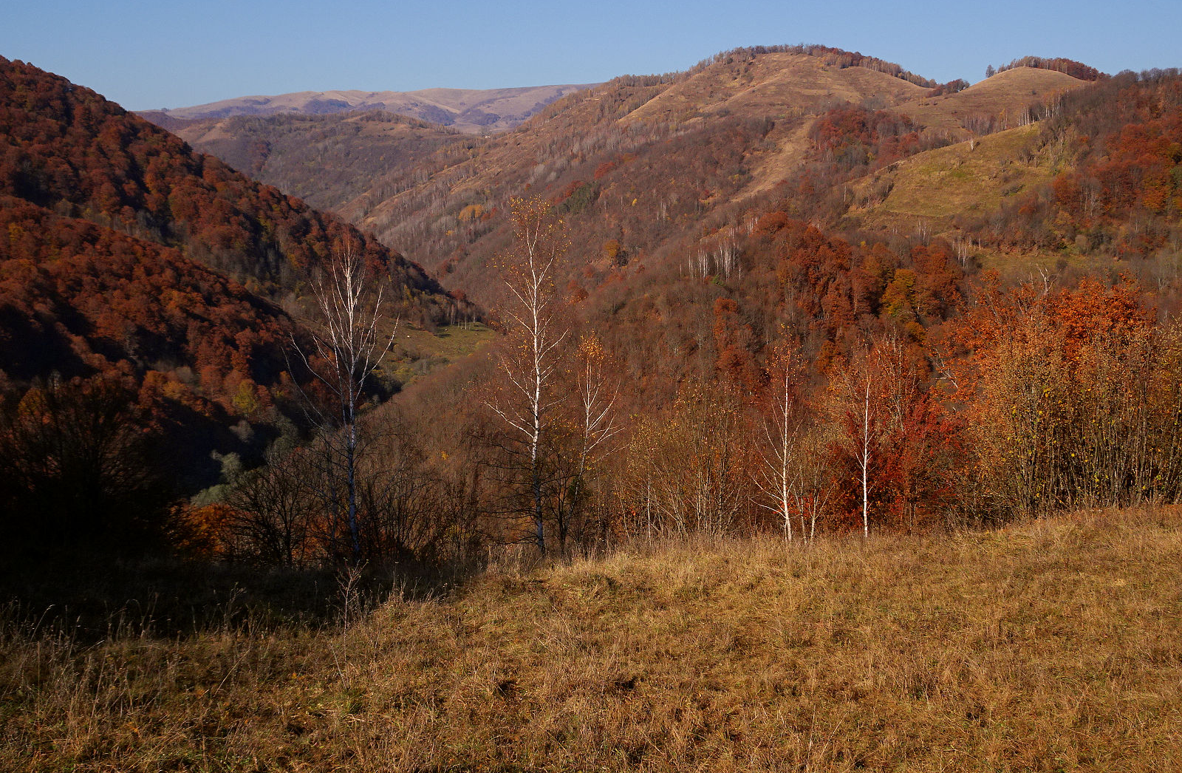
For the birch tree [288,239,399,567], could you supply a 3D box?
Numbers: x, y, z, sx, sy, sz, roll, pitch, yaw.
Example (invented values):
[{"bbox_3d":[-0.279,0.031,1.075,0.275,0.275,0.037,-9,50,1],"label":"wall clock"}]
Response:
[{"bbox_3d":[-5.300,0.410,27.800,2.250,6.950,2.150,0,9,0],"label":"birch tree"}]

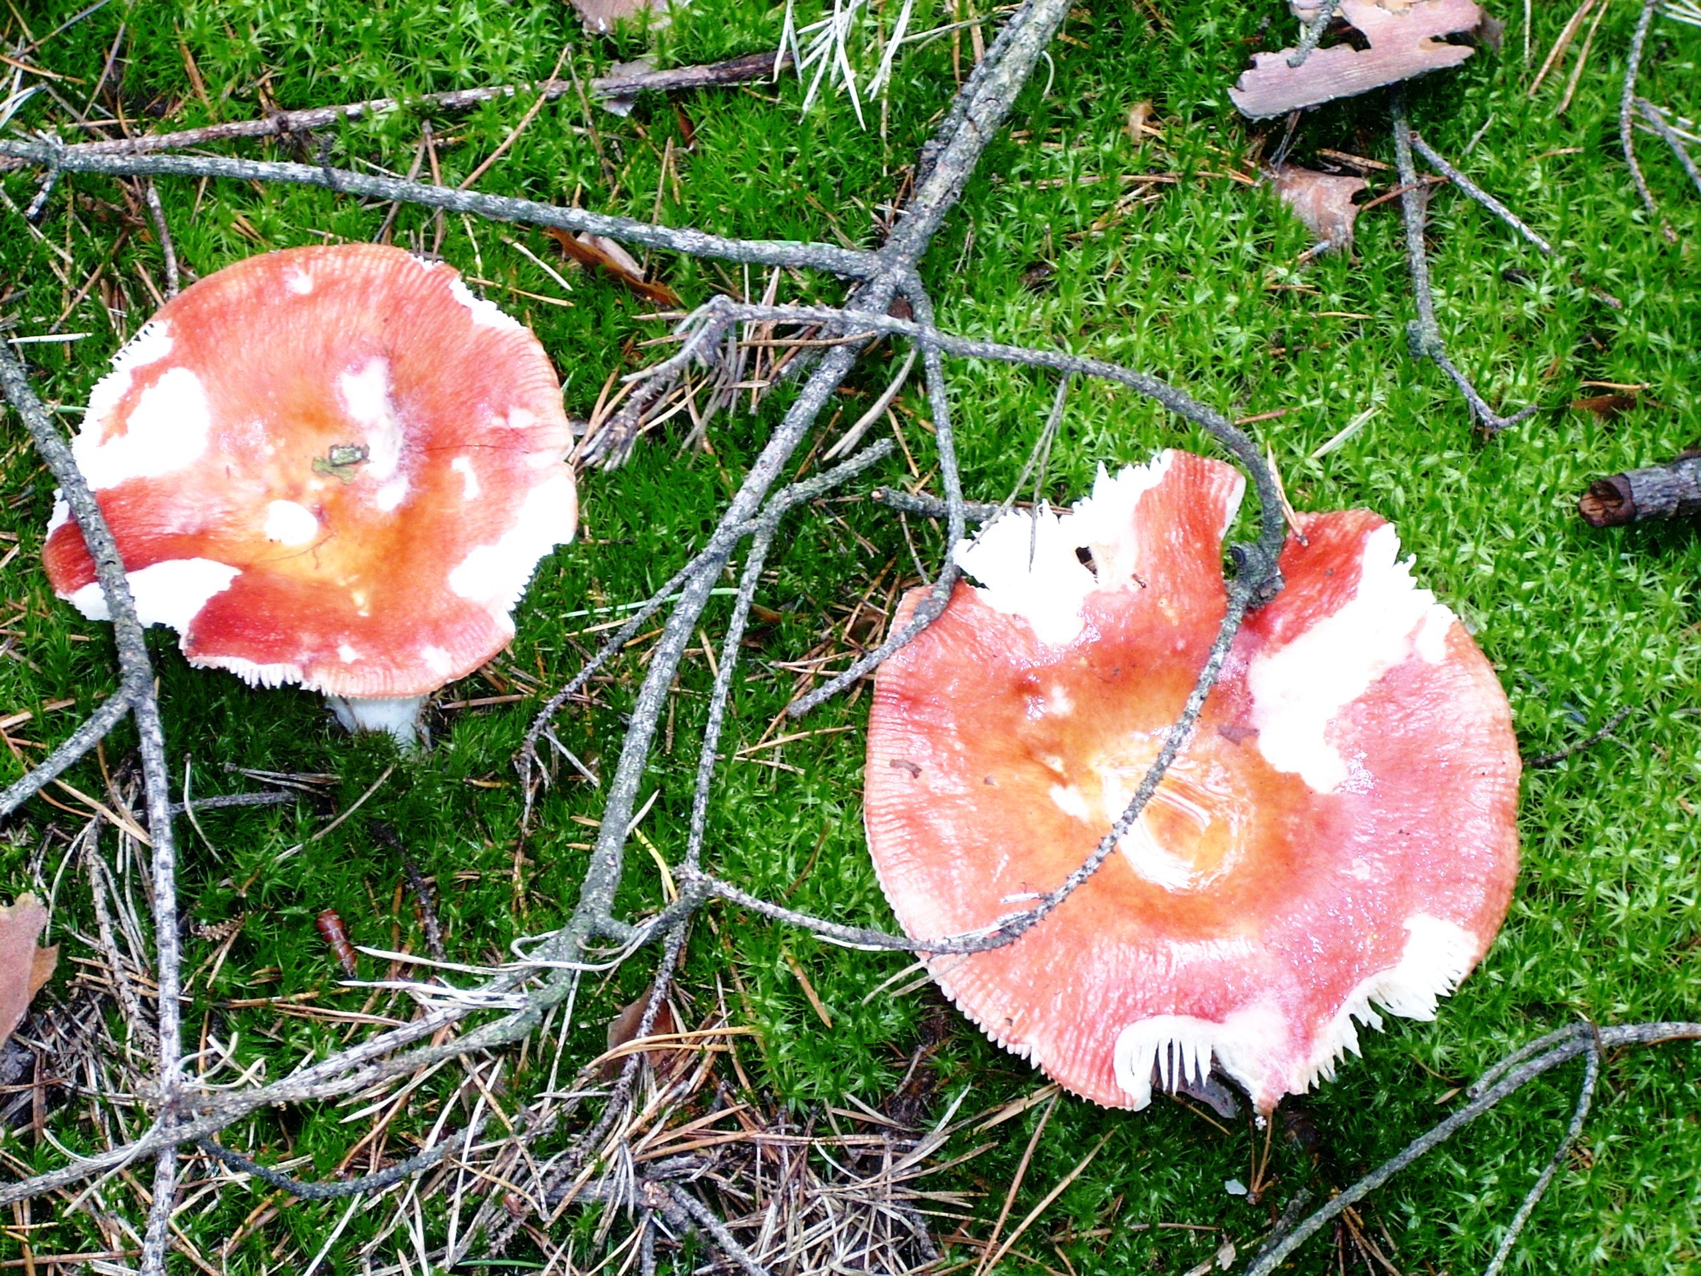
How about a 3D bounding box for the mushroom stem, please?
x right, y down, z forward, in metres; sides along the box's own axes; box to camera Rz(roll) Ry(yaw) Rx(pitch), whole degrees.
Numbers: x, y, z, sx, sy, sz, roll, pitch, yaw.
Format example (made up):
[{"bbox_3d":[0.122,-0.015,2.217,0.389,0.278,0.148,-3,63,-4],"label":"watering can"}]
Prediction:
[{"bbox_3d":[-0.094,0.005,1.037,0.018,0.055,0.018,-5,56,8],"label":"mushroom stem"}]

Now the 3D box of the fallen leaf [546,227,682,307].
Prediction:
[{"bbox_3d":[-0.048,-0.075,1.116,0.032,0.009,0.009,38,64,22],"label":"fallen leaf"}]

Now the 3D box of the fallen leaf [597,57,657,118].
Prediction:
[{"bbox_3d":[-0.046,-0.114,1.143,0.009,0.006,0.015,20,58,13],"label":"fallen leaf"}]

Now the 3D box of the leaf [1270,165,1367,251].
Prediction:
[{"bbox_3d":[0.095,-0.086,1.123,0.019,0.008,0.019,3,56,2],"label":"leaf"}]

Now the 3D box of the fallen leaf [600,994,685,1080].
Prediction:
[{"bbox_3d":[-0.038,0.073,1.017,0.013,0.007,0.019,6,56,4],"label":"fallen leaf"}]

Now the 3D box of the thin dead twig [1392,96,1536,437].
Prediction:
[{"bbox_3d":[0.116,-0.075,1.116,0.019,0.010,0.087,-12,57,-8],"label":"thin dead twig"}]

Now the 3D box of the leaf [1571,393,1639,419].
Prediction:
[{"bbox_3d":[0.150,-0.046,1.098,0.013,0.004,0.007,-11,57,-7],"label":"leaf"}]

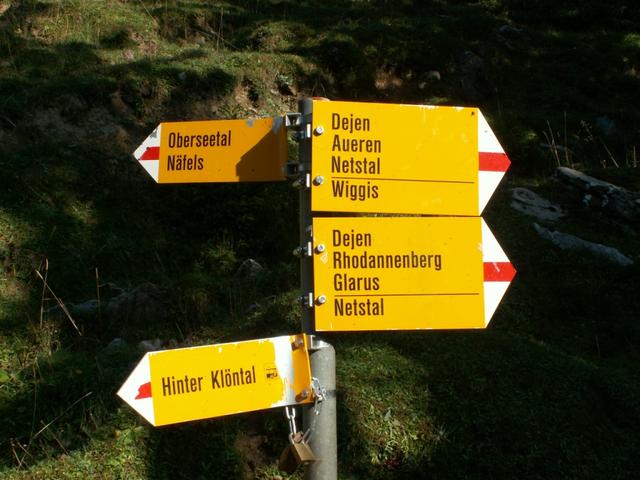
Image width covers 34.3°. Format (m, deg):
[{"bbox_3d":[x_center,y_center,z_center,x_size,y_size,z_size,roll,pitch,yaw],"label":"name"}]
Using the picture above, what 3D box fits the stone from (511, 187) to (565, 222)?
[{"bbox_3d":[1.407,-0.230,6.700,0.349,0.214,0.260,-1,-2,0],"label":"stone"}]

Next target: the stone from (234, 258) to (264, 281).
[{"bbox_3d":[-0.409,0.171,6.000,0.174,0.127,0.150,-1,-2,0],"label":"stone"}]

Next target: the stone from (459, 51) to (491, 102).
[{"bbox_3d":[1.328,-1.405,8.900,0.275,0.425,0.300,-1,-2,0],"label":"stone"}]

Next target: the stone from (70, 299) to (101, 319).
[{"bbox_3d":[-1.280,0.374,5.650,0.164,0.109,0.120,-1,-2,0],"label":"stone"}]

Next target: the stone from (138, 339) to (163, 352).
[{"bbox_3d":[-0.868,0.543,5.300,0.123,0.081,0.100,-1,-2,0],"label":"stone"}]

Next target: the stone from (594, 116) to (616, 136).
[{"bbox_3d":[2.178,-0.866,7.900,0.168,0.153,0.150,-1,-2,0],"label":"stone"}]

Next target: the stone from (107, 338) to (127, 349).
[{"bbox_3d":[-1.042,0.532,5.300,0.102,0.059,0.085,-1,-2,0],"label":"stone"}]

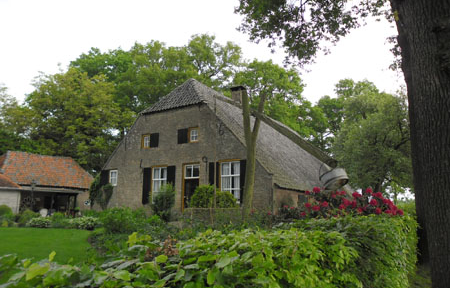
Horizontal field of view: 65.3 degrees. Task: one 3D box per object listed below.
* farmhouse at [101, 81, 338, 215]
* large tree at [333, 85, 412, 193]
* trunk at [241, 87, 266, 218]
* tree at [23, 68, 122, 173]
[{"bbox_3d":[1.759,0.967,24.697,11.500,8.400,17.200,-7,-13,32],"label":"farmhouse"},{"bbox_3d":[10.917,0.490,25.414,6.195,9.970,6.195,0,-11,0],"label":"large tree"},{"bbox_3d":[0.781,0.304,9.628,0.720,3.785,0.420,0,-11,0],"label":"trunk"},{"bbox_3d":[-13.467,-0.454,30.659,8.815,13.263,8.374,0,-11,0],"label":"tree"}]

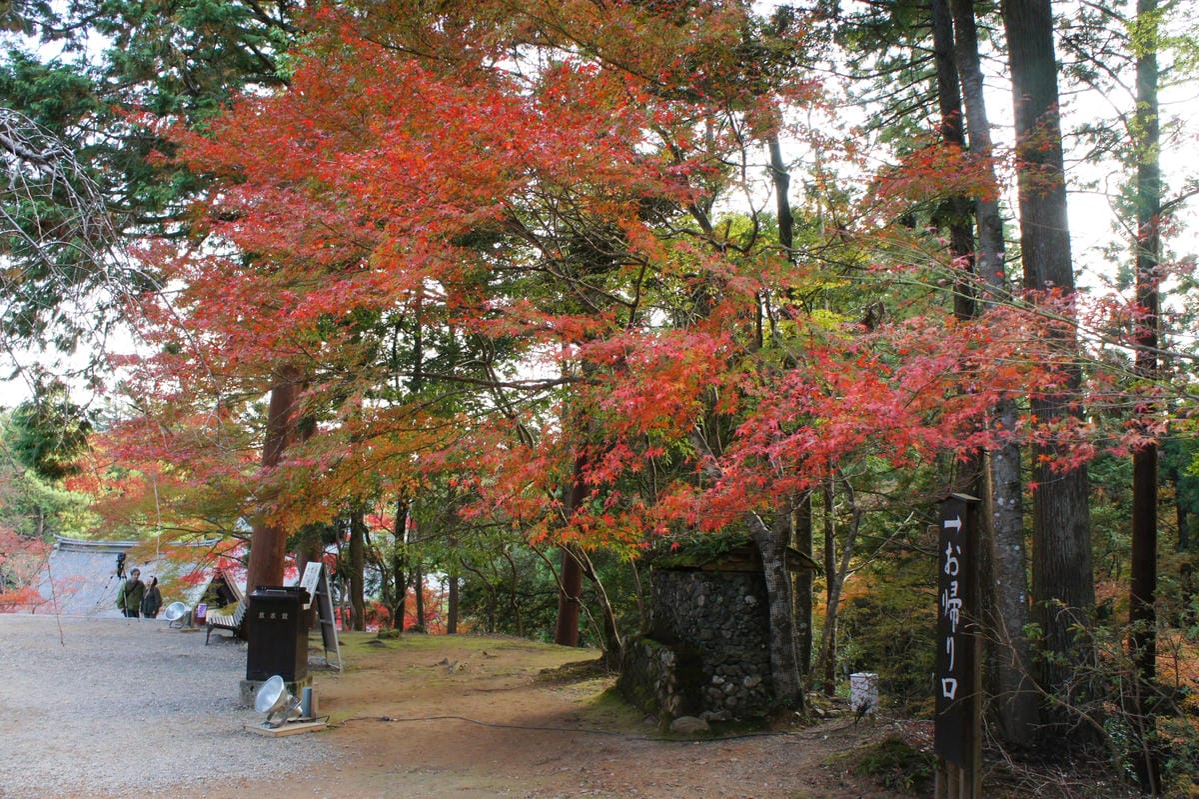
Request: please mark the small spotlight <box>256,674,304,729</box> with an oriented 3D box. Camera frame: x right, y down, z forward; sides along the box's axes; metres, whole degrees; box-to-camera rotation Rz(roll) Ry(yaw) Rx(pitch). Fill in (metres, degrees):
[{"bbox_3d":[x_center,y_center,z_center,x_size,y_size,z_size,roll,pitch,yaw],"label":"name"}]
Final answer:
[{"bbox_3d":[-3.224,3.038,9.050,0.420,0.500,0.470,-7,-11,38],"label":"small spotlight"}]

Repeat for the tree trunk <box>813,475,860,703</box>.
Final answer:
[{"bbox_3d":[2.838,2.259,10.750,0.520,2.600,0.400,0,-9,0],"label":"tree trunk"}]

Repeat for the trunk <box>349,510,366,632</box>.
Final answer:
[{"bbox_3d":[-4.869,3.468,18.291,0.360,2.470,0.330,0,-9,0],"label":"trunk"}]

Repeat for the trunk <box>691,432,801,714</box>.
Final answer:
[{"bbox_3d":[1.625,1.877,10.050,1.200,3.150,0.550,0,-9,0],"label":"trunk"}]

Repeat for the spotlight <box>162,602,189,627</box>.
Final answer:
[{"bbox_3d":[-8.248,4.202,17.500,0.420,0.480,0.460,-3,-9,20],"label":"spotlight"}]

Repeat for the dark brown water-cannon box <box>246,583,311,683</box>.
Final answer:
[{"bbox_3d":[-3.749,2.759,10.597,0.600,1.030,0.380,-2,-9,10],"label":"dark brown water-cannon box"}]

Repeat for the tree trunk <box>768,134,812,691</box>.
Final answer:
[{"bbox_3d":[2.479,0.017,11.765,0.380,7.300,0.350,0,-9,0],"label":"tree trunk"}]

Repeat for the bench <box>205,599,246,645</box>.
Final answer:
[{"bbox_3d":[-7.057,4.144,17.008,0.680,0.780,1.700,4,-10,-23],"label":"bench"}]

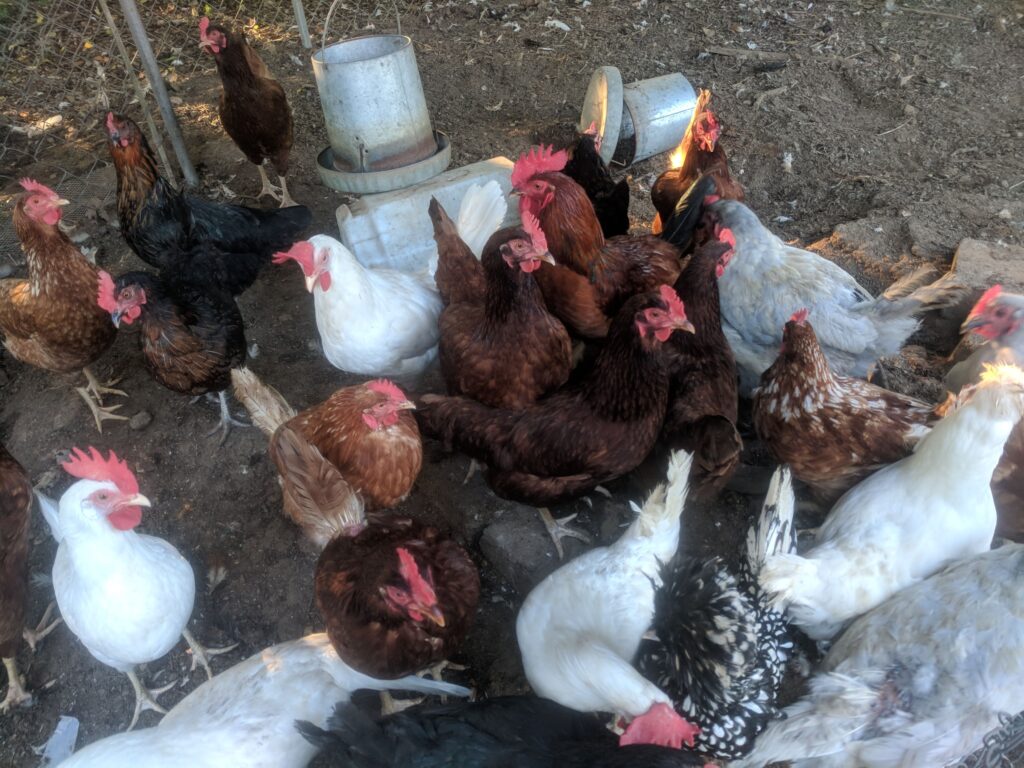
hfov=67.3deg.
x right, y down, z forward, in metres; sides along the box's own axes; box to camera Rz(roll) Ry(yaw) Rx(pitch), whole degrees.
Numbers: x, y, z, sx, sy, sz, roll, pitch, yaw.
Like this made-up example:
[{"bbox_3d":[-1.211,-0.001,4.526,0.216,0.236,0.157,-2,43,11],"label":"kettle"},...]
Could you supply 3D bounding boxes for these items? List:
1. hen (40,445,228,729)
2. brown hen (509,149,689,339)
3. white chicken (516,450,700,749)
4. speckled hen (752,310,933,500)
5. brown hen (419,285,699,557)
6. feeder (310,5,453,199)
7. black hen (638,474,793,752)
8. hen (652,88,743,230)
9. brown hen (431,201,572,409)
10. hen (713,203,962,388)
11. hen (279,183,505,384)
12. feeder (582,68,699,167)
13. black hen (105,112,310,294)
[{"bbox_3d":[-0.534,0.268,1.033,0.312,0.421,0.198,22,46,33],"label":"hen"},{"bbox_3d":[0.178,-0.238,1.481,0.406,0.484,0.198,-9,38,-2],"label":"brown hen"},{"bbox_3d":[0.124,0.280,0.968,0.208,0.354,0.333,17,44,29],"label":"white chicken"},{"bbox_3d":[0.466,0.062,1.090,0.360,0.395,0.200,10,42,16],"label":"speckled hen"},{"bbox_3d":[0.067,0.057,1.121,0.390,0.410,0.210,-5,40,0],"label":"brown hen"},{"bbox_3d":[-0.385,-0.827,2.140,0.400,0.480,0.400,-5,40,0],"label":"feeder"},{"bbox_3d":[0.253,0.292,0.941,0.187,0.343,0.333,7,40,18],"label":"black hen"},{"bbox_3d":[0.372,-0.436,1.653,0.210,0.430,0.370,-2,41,3],"label":"hen"},{"bbox_3d":[-0.051,-0.125,1.429,0.198,0.421,0.354,-27,42,-23],"label":"brown hen"},{"bbox_3d":[0.555,-0.115,1.354,0.426,0.380,0.208,7,40,18],"label":"hen"},{"bbox_3d":[-0.178,-0.165,1.426,0.390,0.380,0.210,-29,46,-26],"label":"hen"},{"bbox_3d":[0.385,-0.813,2.317,0.281,0.281,0.281,-10,37,-12],"label":"feeder"},{"bbox_3d":[-0.613,-0.336,1.619,0.430,0.440,0.210,1,41,7],"label":"black hen"}]

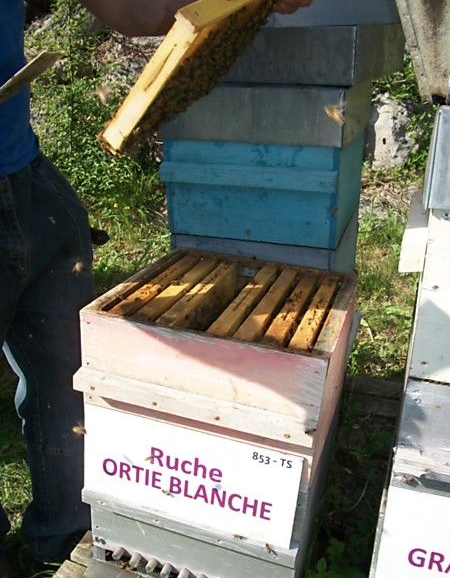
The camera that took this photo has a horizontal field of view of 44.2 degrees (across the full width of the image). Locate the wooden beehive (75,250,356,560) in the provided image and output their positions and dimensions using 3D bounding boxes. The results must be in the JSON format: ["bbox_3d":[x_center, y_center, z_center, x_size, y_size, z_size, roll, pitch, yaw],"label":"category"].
[{"bbox_3d":[0.007,0.208,1.000,0.360,0.432,0.392,10,21,16],"label":"wooden beehive"}]

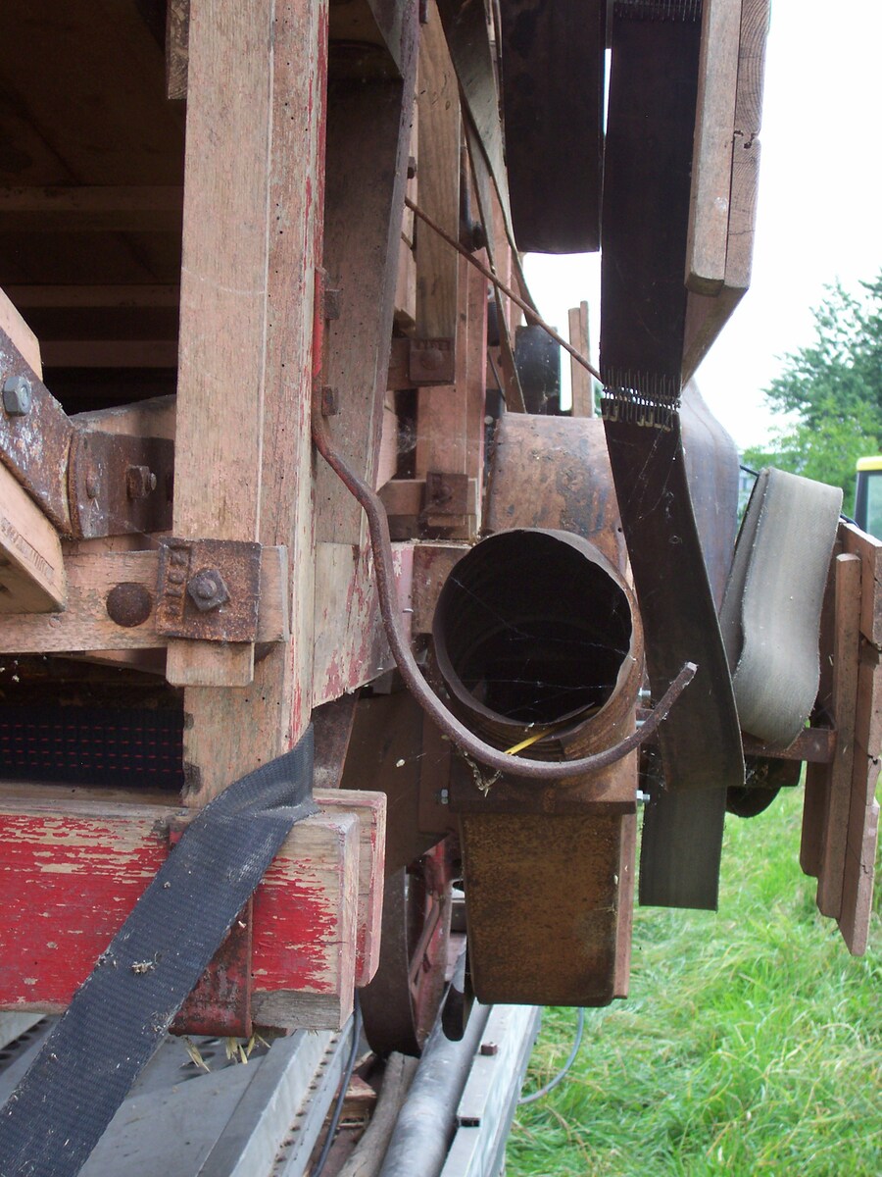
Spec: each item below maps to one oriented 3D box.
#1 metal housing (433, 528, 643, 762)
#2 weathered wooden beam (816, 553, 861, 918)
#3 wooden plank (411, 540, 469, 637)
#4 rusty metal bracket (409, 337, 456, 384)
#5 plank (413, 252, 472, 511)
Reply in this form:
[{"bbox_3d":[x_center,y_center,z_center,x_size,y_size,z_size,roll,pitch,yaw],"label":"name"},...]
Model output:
[{"bbox_3d":[0.081,0.065,1.825,0.159,0.159,0.220,3,-17,5],"label":"metal housing"},{"bbox_3d":[0.392,0.145,2.180,0.024,0.352,0.045,2,8,0],"label":"weathered wooden beam"},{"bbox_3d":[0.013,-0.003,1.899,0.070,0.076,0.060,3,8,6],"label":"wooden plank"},{"bbox_3d":[-0.010,-0.262,2.550,0.052,0.052,0.020,2,8,6],"label":"rusty metal bracket"},{"bbox_3d":[0.002,-0.239,2.620,0.060,0.322,0.035,2,8,6],"label":"plank"}]

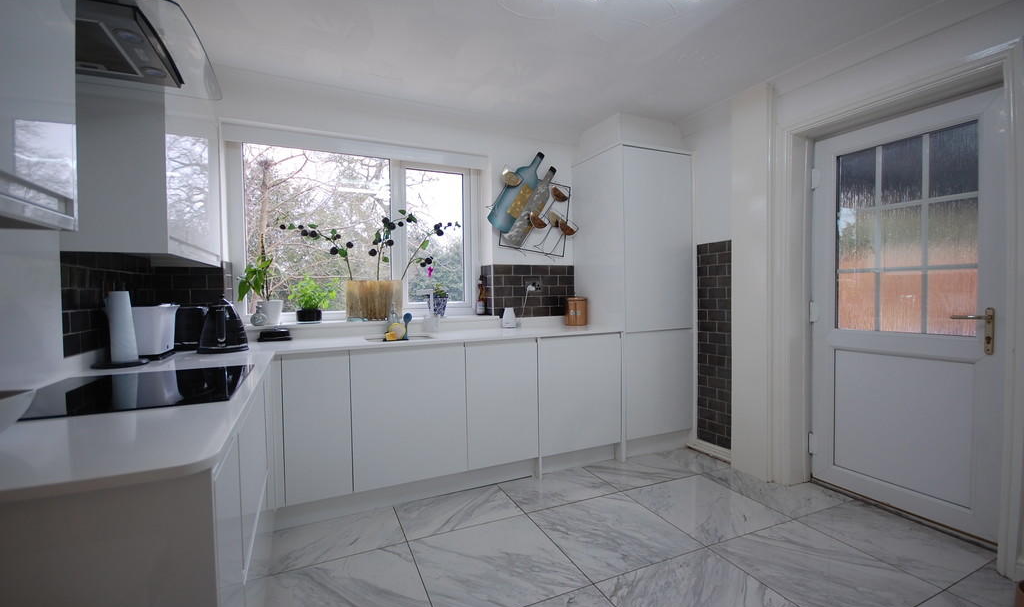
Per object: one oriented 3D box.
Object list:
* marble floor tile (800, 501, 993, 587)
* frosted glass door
[{"bbox_3d":[1.739,1.079,1.962,0.500,0.010,0.570,-1,1,-22],"label":"marble floor tile"},{"bbox_3d":[1.984,0.048,2.211,0.060,2.000,0.775,-1,1,-26],"label":"frosted glass door"}]

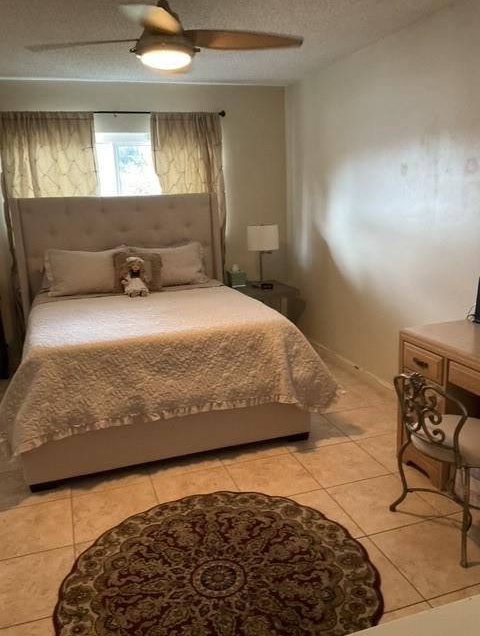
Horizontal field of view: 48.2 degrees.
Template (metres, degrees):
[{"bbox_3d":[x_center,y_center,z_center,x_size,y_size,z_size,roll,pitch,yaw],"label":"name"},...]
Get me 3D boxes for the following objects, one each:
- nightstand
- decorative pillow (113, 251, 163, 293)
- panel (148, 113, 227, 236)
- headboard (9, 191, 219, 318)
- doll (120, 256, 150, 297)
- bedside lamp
[{"bbox_3d":[0.190,-0.013,5.260,0.580,0.565,0.570,-6,14,-18],"label":"nightstand"},{"bbox_3d":[-0.866,-0.376,4.540,0.400,0.370,0.130,-6,-6,-18],"label":"decorative pillow"},{"bbox_3d":[-0.455,-0.832,5.184,0.680,2.150,0.120,-6,14,-18],"label":"panel"},{"bbox_3d":[-1.022,-0.338,4.822,1.750,1.480,0.220,-6,14,-18],"label":"headboard"},{"bbox_3d":[-0.854,-0.342,4.418,0.240,0.310,0.190,-6,14,-18],"label":"doll"},{"bbox_3d":[0.219,-0.615,5.276,0.310,0.590,0.310,-2,14,0],"label":"bedside lamp"}]

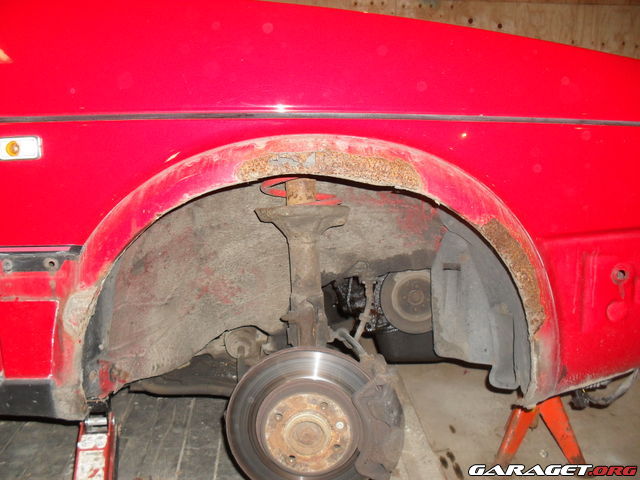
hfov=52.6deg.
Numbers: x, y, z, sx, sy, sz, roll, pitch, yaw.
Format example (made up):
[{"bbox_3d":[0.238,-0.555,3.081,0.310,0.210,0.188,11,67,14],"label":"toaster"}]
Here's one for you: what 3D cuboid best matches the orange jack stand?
[{"bbox_3d":[0.499,0.337,1.455,0.215,0.300,0.200,3,12,14],"label":"orange jack stand"}]

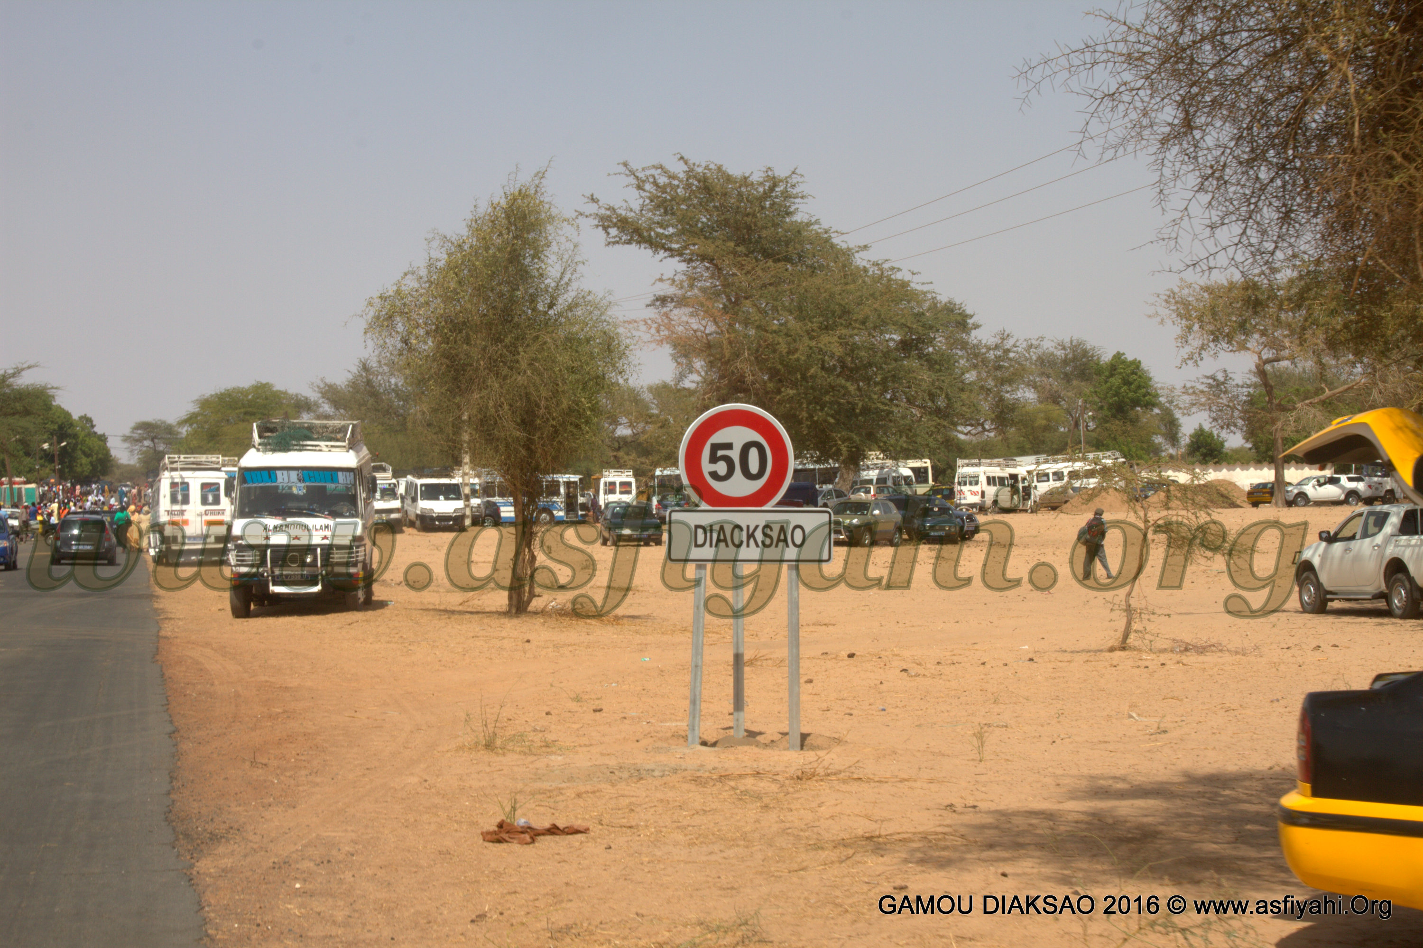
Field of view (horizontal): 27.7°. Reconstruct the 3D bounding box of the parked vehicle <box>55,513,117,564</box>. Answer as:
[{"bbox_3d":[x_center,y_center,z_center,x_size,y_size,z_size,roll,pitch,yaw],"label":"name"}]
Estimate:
[{"bbox_3d":[-18.010,1.886,83.000,1.780,1.480,4.450,0,0,-11],"label":"parked vehicle"}]

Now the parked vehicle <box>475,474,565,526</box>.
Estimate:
[{"bbox_3d":[-9.849,1.349,149.000,6.800,2.600,2.200,0,0,-2],"label":"parked vehicle"}]

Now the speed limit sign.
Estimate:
[{"bbox_3d":[0.188,-0.090,21.370,0.850,0.850,0.050,0,0,-2],"label":"speed limit sign"}]

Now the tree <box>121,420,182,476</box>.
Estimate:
[{"bbox_3d":[-61.010,-1.580,315.000,6.800,8.740,7.000,0,0,0],"label":"tree"}]

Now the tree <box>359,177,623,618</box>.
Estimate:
[{"bbox_3d":[-3.487,-1.313,47.000,4.300,7.200,4.100,0,0,0],"label":"tree"}]

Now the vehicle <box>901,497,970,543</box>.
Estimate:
[{"bbox_3d":[8.596,1.960,111.000,1.680,1.430,4.100,0,0,-2],"label":"vehicle"}]

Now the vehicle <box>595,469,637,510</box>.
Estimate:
[{"bbox_3d":[-5.090,1.200,157.200,1.980,2.900,5.400,0,0,-2],"label":"vehicle"}]

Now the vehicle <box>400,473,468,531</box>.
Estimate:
[{"bbox_3d":[-11.500,1.190,119.900,1.990,2.330,4.950,0,0,-11],"label":"vehicle"}]

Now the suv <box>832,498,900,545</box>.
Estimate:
[{"bbox_3d":[5.130,1.741,102.000,1.820,1.700,4.330,0,0,27],"label":"suv"}]

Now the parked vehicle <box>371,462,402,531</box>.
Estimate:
[{"bbox_3d":[-14.600,1.060,126.500,1.970,2.950,5.100,0,0,-9],"label":"parked vehicle"}]

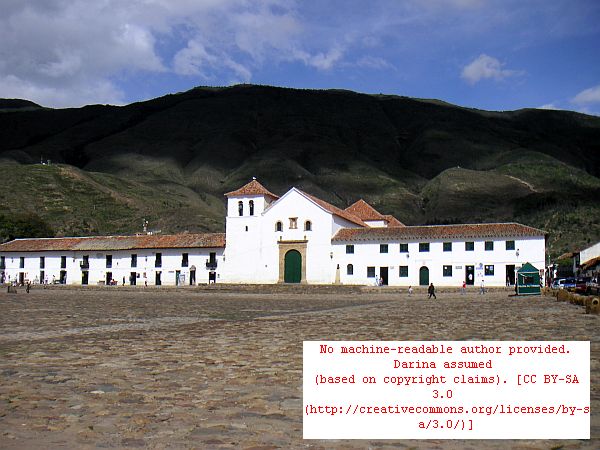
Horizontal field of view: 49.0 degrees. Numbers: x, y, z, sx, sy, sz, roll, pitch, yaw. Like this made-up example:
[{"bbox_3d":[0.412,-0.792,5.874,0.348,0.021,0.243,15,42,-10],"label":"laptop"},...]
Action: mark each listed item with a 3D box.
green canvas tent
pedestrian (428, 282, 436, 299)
[{"bbox_3d":[26.433,6.219,76.000,2.500,3.700,2.500,-2,-5,18],"label":"green canvas tent"},{"bbox_3d":[14.081,7.024,70.000,0.740,1.700,0.520,0,-5,0],"label":"pedestrian"}]

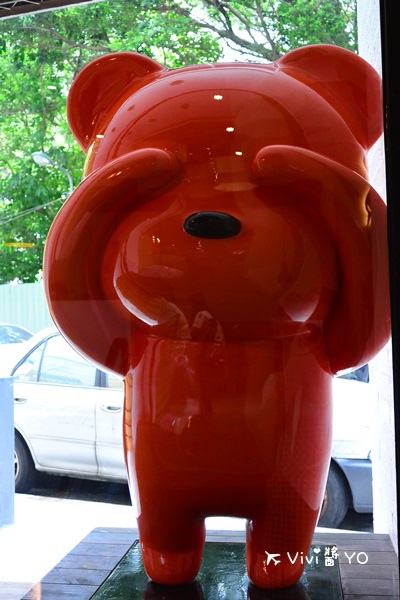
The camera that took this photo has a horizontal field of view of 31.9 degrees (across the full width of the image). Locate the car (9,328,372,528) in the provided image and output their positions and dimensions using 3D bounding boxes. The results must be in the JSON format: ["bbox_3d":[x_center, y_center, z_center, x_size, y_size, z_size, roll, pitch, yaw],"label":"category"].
[{"bbox_3d":[-0.174,0.842,5.708,4.380,1.410,1.690,-1,1,27],"label":"car"}]

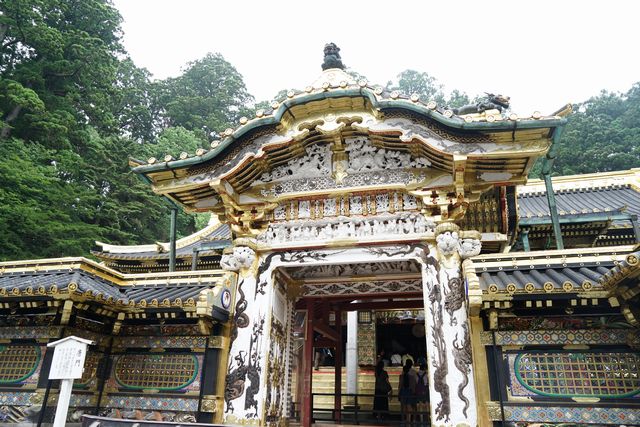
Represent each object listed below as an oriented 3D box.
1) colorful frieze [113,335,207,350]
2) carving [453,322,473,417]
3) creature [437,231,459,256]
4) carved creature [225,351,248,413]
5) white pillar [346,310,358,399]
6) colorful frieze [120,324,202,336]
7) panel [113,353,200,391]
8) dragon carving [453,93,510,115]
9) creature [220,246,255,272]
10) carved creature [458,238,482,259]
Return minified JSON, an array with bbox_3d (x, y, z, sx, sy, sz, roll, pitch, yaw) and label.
[{"bbox_3d":[-2.596,2.076,6.860,1.680,0.210,0.100,-5,-22,16],"label":"colorful frieze"},{"bbox_3d":[1.820,1.977,5.467,0.230,1.150,0.110,-5,-22,16],"label":"carving"},{"bbox_3d":[1.758,0.417,5.880,0.280,0.310,0.320,-5,-22,16],"label":"creature"},{"bbox_3d":[-1.172,2.353,5.977,0.330,0.820,0.100,-5,-22,16],"label":"carved creature"},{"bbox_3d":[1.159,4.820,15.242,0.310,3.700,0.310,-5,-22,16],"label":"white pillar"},{"bbox_3d":[-2.628,1.911,6.957,1.480,0.170,0.120,-5,-22,16],"label":"colorful frieze"},{"bbox_3d":[-2.610,2.484,6.706,1.650,0.560,0.100,-5,-22,16],"label":"panel"},{"bbox_3d":[2.968,-2.017,7.888,1.000,0.400,0.320,-5,-22,16],"label":"dragon carving"},{"bbox_3d":[-1.249,0.714,6.661,0.570,0.370,0.380,-5,-22,16],"label":"creature"},{"bbox_3d":[2.093,0.480,5.870,0.320,0.310,0.280,-5,-22,16],"label":"carved creature"}]

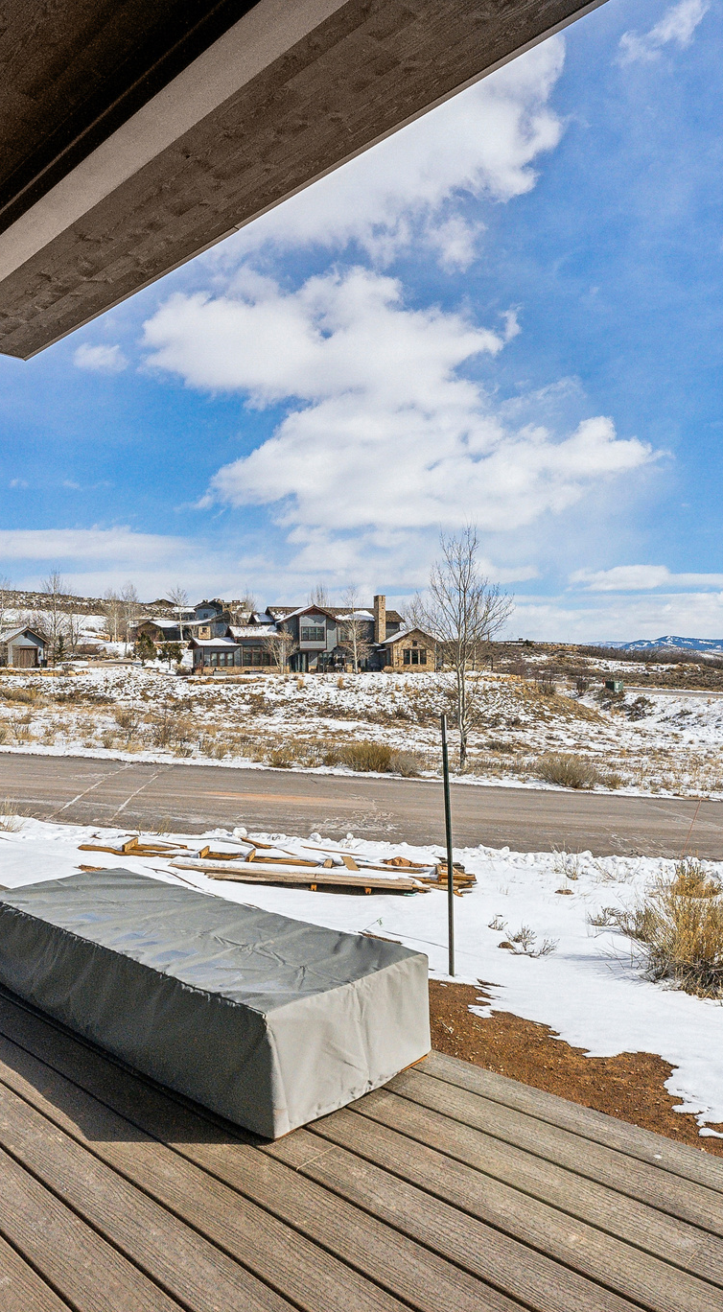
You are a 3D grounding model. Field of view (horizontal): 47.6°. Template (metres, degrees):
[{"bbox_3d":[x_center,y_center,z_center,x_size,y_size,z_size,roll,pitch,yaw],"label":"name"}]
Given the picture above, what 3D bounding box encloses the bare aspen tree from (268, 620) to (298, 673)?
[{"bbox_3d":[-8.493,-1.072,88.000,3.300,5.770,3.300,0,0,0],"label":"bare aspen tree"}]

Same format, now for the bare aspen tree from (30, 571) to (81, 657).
[{"bbox_3d":[-34.397,-4.569,92.000,5.500,10.170,5.500,0,0,0],"label":"bare aspen tree"}]

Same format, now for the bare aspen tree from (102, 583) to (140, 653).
[{"bbox_3d":[-30.894,-4.821,105.000,4.700,8.850,4.700,0,0,0],"label":"bare aspen tree"}]

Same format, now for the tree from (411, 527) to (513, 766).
[{"bbox_3d":[2.025,-0.186,16.500,2.100,4.820,2.100,0,0,0],"label":"tree"}]

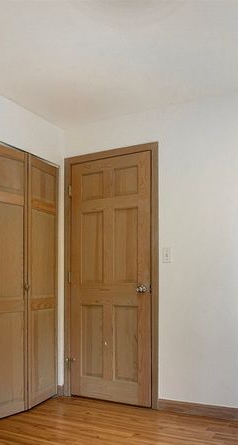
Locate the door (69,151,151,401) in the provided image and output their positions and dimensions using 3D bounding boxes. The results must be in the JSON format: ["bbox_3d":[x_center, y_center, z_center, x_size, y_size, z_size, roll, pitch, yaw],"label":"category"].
[{"bbox_3d":[-0.072,0.460,4.051,0.795,2.030,0.050,-3,-6,32],"label":"door"}]

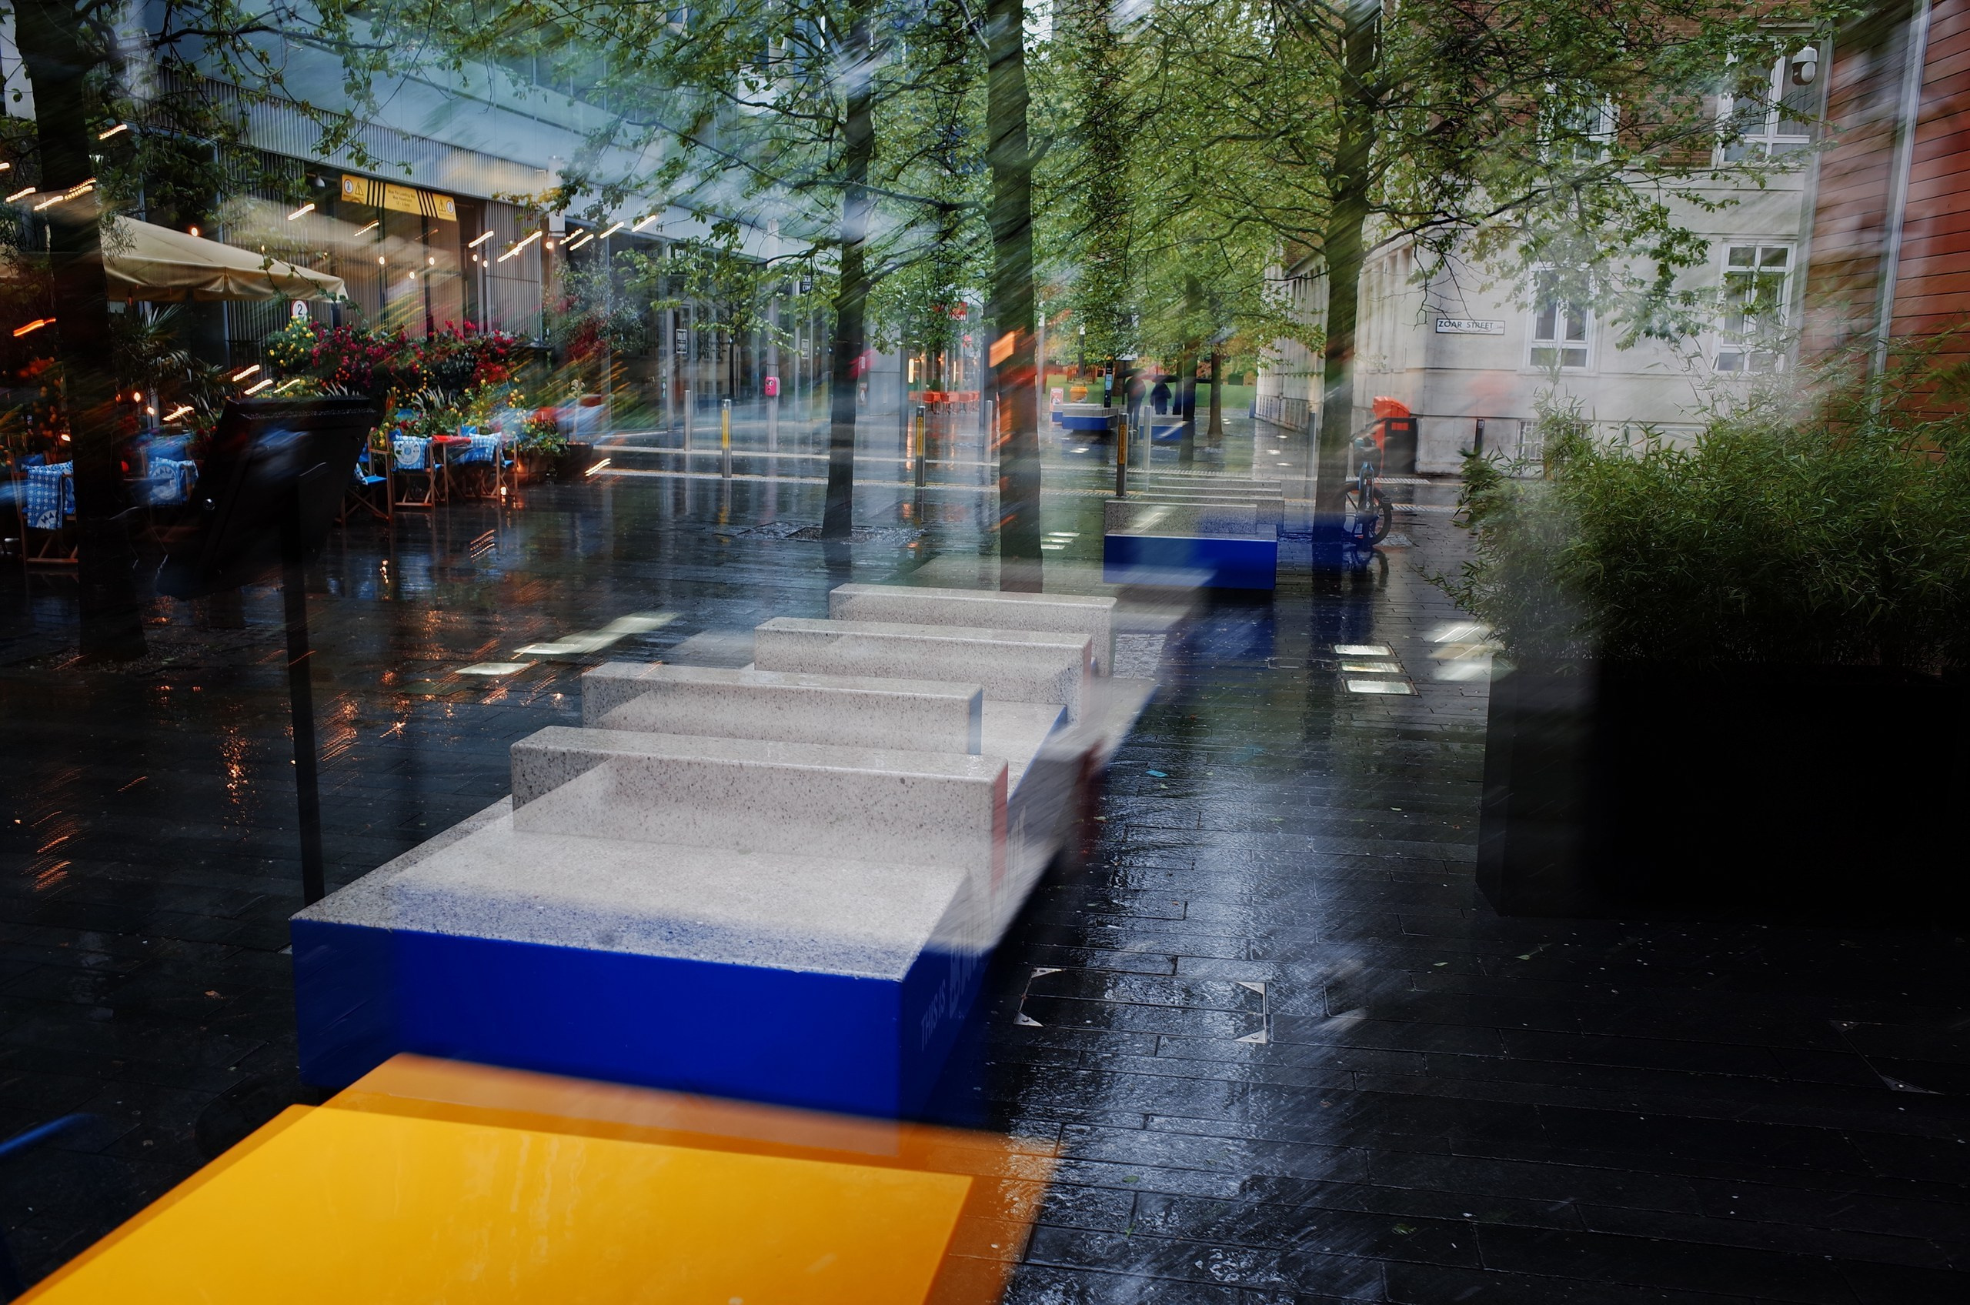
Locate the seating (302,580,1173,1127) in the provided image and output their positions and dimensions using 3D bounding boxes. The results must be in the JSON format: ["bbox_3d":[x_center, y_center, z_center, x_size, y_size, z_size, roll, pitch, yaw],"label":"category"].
[{"bbox_3d":[-0.444,0.373,5.496,1.470,0.660,4.500,4,11,10],"label":"seating"}]

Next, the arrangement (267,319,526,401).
[{"bbox_3d":[-7.804,-3.883,20.300,3.350,1.050,0.850,2,10,0],"label":"arrangement"}]

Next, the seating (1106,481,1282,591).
[{"bbox_3d":[1.992,-1.176,14.335,1.450,0.660,4.500,3,10,8],"label":"seating"}]

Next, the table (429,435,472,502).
[{"bbox_3d":[-6.415,-2.199,18.394,0.620,0.730,0.620,4,11,14],"label":"table"}]

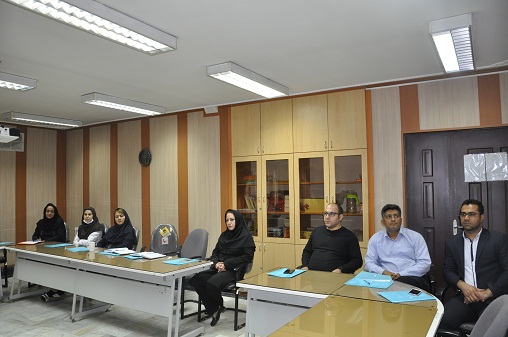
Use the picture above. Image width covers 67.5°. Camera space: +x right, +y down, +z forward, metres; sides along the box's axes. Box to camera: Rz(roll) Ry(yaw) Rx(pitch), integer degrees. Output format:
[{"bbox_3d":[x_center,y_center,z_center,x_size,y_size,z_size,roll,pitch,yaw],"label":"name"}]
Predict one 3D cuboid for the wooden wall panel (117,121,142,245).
[{"bbox_3d":[-2.204,0.443,6.740,0.600,2.540,0.030,-2,-2,31],"label":"wooden wall panel"}]

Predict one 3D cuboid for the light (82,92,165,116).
[{"bbox_3d":[-1.806,-0.890,5.401,0.305,0.092,1.235,-2,-3,32],"label":"light"}]

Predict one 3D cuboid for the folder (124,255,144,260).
[{"bbox_3d":[-1.303,1.017,4.428,0.320,0.012,0.250,1,-3,-44],"label":"folder"}]

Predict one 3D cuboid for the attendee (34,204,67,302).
[{"bbox_3d":[-3.173,1.206,5.888,0.520,1.290,0.740,-1,-2,9],"label":"attendee"}]

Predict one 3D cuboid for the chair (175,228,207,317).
[{"bbox_3d":[-0.859,1.285,4.845,0.570,1.000,0.610,-3,-3,39],"label":"chair"}]

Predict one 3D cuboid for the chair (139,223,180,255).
[{"bbox_3d":[-1.386,1.303,5.147,0.570,1.000,0.610,-2,-2,28],"label":"chair"}]

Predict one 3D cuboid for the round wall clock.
[{"bbox_3d":[-1.888,-0.188,6.557,0.310,0.310,0.045,-2,-2,31],"label":"round wall clock"}]

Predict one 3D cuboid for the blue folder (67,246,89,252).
[{"bbox_3d":[-2.280,1.049,4.947,0.240,0.012,0.330,1,-3,-37],"label":"blue folder"}]

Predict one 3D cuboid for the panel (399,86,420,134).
[{"bbox_3d":[1.785,-0.689,4.361,0.200,0.540,0.030,-2,-3,32],"label":"panel"}]

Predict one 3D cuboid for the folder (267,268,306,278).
[{"bbox_3d":[0.297,0.965,3.521,0.260,0.012,0.300,-2,-2,31],"label":"folder"}]

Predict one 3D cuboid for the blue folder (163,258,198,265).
[{"bbox_3d":[-0.805,1.006,4.122,0.250,0.012,0.300,-2,-2,26],"label":"blue folder"}]

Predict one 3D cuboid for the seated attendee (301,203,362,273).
[{"bbox_3d":[0.668,1.027,3.566,0.600,1.370,0.800,-2,-2,34],"label":"seated attendee"}]

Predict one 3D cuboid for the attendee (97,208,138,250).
[{"bbox_3d":[-1.901,1.179,5.132,0.520,1.260,0.740,-1,-2,15],"label":"attendee"}]

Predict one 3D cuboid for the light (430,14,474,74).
[{"bbox_3d":[1.723,-1.015,3.240,0.290,0.092,1.235,-2,-3,32],"label":"light"}]

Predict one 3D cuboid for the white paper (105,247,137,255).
[{"bbox_3d":[-1.690,1.043,4.816,0.260,0.020,0.400,1,-3,-44],"label":"white paper"}]

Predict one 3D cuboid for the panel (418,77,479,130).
[{"bbox_3d":[2.117,-0.706,4.157,0.587,0.525,0.030,-2,-3,32],"label":"panel"}]

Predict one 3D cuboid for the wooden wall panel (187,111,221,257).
[{"bbox_3d":[-0.756,0.429,5.841,0.640,2.620,0.030,-2,-3,32],"label":"wooden wall panel"}]

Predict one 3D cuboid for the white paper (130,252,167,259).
[{"bbox_3d":[-1.249,1.027,4.507,0.260,0.020,0.400,1,-3,-44],"label":"white paper"}]

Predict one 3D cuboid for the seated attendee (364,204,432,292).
[{"bbox_3d":[1.161,0.998,3.124,0.570,1.370,0.800,-2,-2,31],"label":"seated attendee"}]

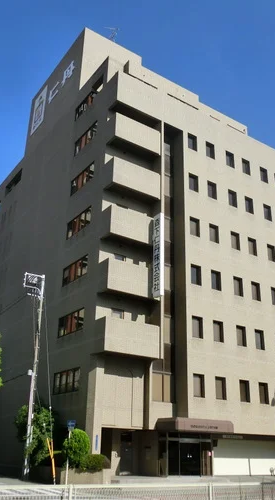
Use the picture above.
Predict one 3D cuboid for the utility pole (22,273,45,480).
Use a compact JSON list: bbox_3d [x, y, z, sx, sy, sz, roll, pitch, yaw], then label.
[{"bbox_3d":[-6.380,6.663,27.762,1.271,11.501,0.428,16,-27,-31],"label":"utility pole"}]

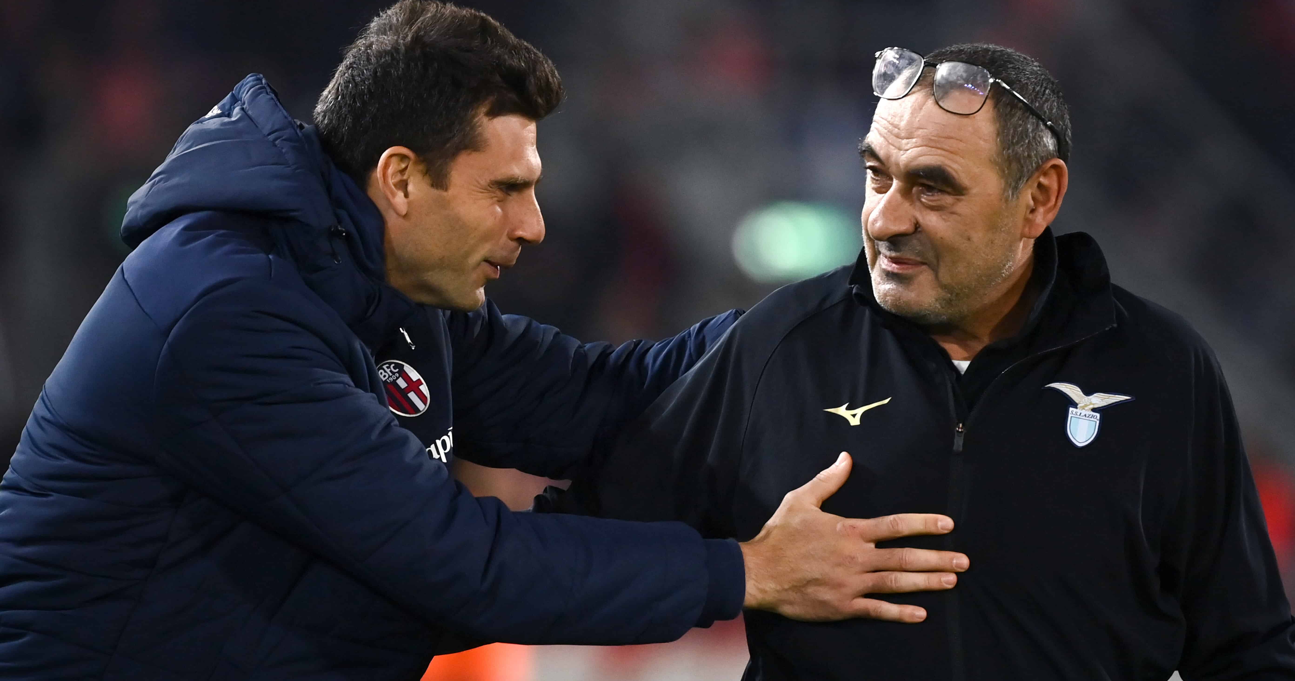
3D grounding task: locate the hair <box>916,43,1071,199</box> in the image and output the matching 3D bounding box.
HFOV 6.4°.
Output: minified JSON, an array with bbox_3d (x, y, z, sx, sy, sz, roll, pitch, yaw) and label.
[{"bbox_3d":[0.293,-0.184,9.750,0.165,0.170,0.170,15,23,41],"label":"hair"}]

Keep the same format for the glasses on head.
[{"bbox_3d":[0.271,-0.191,9.715,0.142,0.046,0.137,12,-16,44],"label":"glasses on head"}]

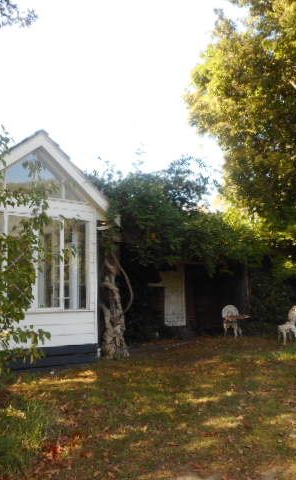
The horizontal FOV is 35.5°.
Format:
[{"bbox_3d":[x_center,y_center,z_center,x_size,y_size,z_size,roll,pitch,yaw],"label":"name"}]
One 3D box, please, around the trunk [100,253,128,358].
[{"bbox_3d":[-0.634,1.231,8.750,0.500,2.000,0.450,-1,-9,-4],"label":"trunk"}]

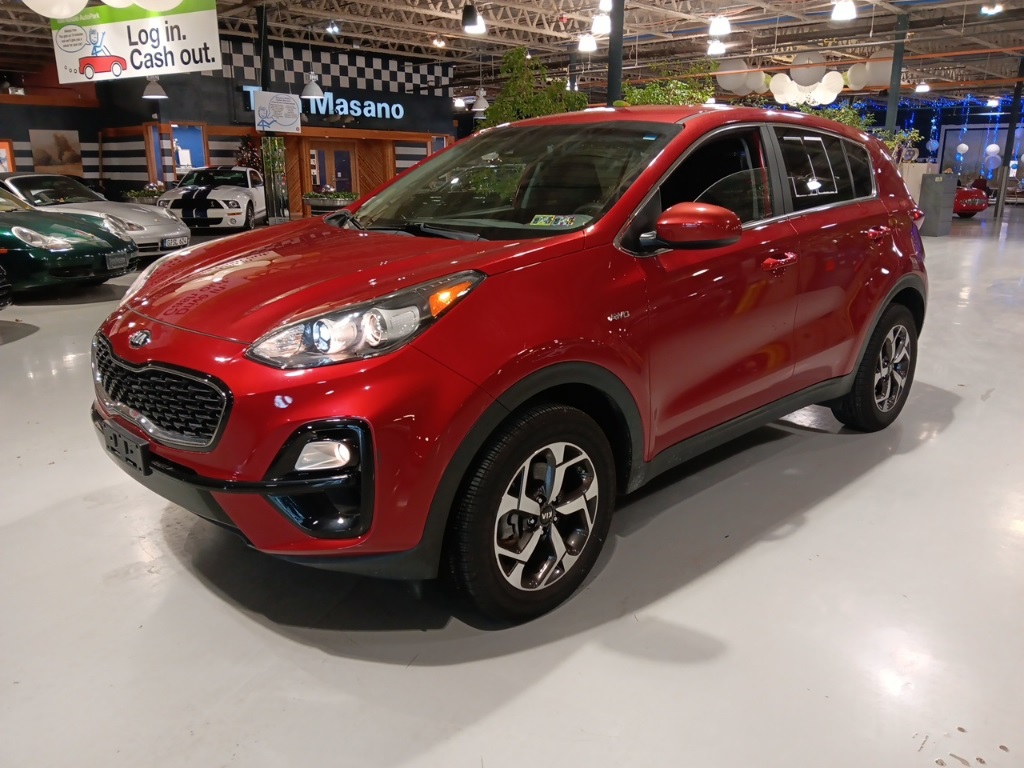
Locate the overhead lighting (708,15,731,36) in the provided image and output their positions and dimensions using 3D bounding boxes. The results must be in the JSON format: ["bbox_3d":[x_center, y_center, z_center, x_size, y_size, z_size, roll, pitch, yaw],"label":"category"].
[{"bbox_3d":[4.721,-8.157,17.500,0.500,0.500,0.500,-14,20,-42],"label":"overhead lighting"}]

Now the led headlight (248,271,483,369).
[{"bbox_3d":[-0.372,-0.167,2.008,0.510,0.235,0.420,-14,20,-42],"label":"led headlight"}]

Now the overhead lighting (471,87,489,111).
[{"bbox_3d":[-0.830,-7.708,20.800,0.540,0.620,0.540,0,15,0],"label":"overhead lighting"}]

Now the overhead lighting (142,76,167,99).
[{"bbox_3d":[-7.044,-5.888,15.197,0.520,0.560,0.520,-6,17,-23],"label":"overhead lighting"}]

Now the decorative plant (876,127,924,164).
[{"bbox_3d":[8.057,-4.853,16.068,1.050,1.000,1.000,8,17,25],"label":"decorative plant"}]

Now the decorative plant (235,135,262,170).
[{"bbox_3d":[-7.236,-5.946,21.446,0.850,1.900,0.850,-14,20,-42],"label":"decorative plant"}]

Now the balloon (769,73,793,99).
[{"bbox_3d":[6.536,-7.278,18.721,0.570,0.587,0.570,5,16,17],"label":"balloon"}]

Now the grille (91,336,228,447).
[{"bbox_3d":[-1.090,0.010,2.278,0.150,0.270,1.020,-14,21,-42],"label":"grille"}]

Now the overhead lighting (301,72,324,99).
[{"bbox_3d":[-4.329,-6.467,16.690,0.520,0.570,0.520,-3,16,-13],"label":"overhead lighting"}]

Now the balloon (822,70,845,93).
[{"bbox_3d":[7.816,-7.354,18.697,0.560,0.577,0.560,6,17,20],"label":"balloon"}]

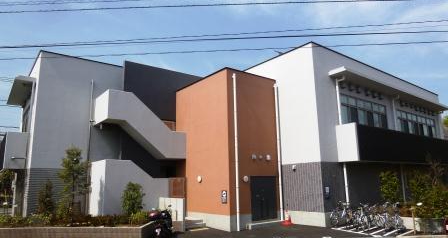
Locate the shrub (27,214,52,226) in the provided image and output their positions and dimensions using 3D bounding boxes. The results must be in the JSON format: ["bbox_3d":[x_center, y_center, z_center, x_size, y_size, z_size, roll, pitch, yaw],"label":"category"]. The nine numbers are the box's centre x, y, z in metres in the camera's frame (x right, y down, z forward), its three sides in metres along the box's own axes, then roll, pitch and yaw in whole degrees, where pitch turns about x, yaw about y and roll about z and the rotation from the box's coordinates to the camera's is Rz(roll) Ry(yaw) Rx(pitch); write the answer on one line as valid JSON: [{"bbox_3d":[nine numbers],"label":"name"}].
[{"bbox_3d":[-7.574,4.113,12.750,1.000,0.500,0.700,-2,-11,2],"label":"shrub"}]

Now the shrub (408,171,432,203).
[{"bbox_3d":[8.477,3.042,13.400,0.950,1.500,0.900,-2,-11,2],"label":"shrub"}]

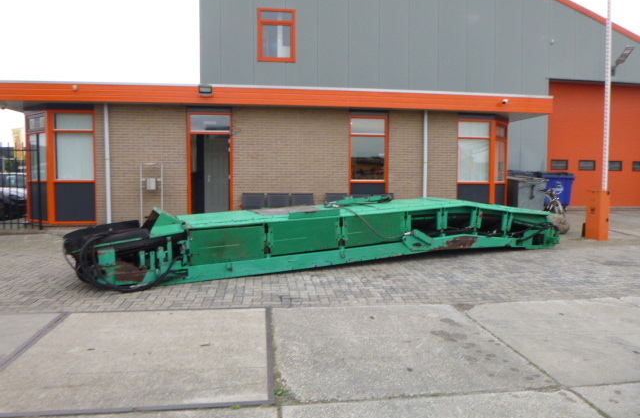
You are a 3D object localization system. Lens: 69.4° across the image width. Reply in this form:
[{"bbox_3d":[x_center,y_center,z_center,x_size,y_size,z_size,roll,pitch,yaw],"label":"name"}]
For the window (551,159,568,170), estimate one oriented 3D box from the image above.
[{"bbox_3d":[8.443,-1.547,16.252,0.620,0.360,0.060,0,4,-7],"label":"window"}]

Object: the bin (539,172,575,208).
[{"bbox_3d":[7.880,-0.583,15.700,1.250,1.350,1.000,0,4,-7],"label":"bin"}]

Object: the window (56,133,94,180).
[{"bbox_3d":[-5.484,-1.173,10.367,0.810,1.060,0.090,0,4,-7],"label":"window"}]

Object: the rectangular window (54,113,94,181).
[{"bbox_3d":[-5.382,-1.367,10.157,0.860,1.558,0.120,0,4,-7],"label":"rectangular window"}]

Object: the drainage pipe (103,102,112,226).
[{"bbox_3d":[-4.753,-0.978,10.345,0.090,2.720,0.090,0,4,-7],"label":"drainage pipe"}]

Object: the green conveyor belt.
[{"bbox_3d":[0.480,0.319,7.663,8.100,0.970,1.550,-2,5,-24],"label":"green conveyor belt"}]

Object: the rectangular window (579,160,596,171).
[{"bbox_3d":[9.496,-1.542,16.389,0.630,0.370,0.060,0,4,-7],"label":"rectangular window"}]

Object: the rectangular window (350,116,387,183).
[{"bbox_3d":[1.180,-1.445,11.204,0.900,1.630,0.100,0,4,-7],"label":"rectangular window"}]

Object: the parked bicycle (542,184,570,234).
[{"bbox_3d":[6.089,-0.077,11.900,0.600,1.050,1.700,2,4,22],"label":"parked bicycle"}]

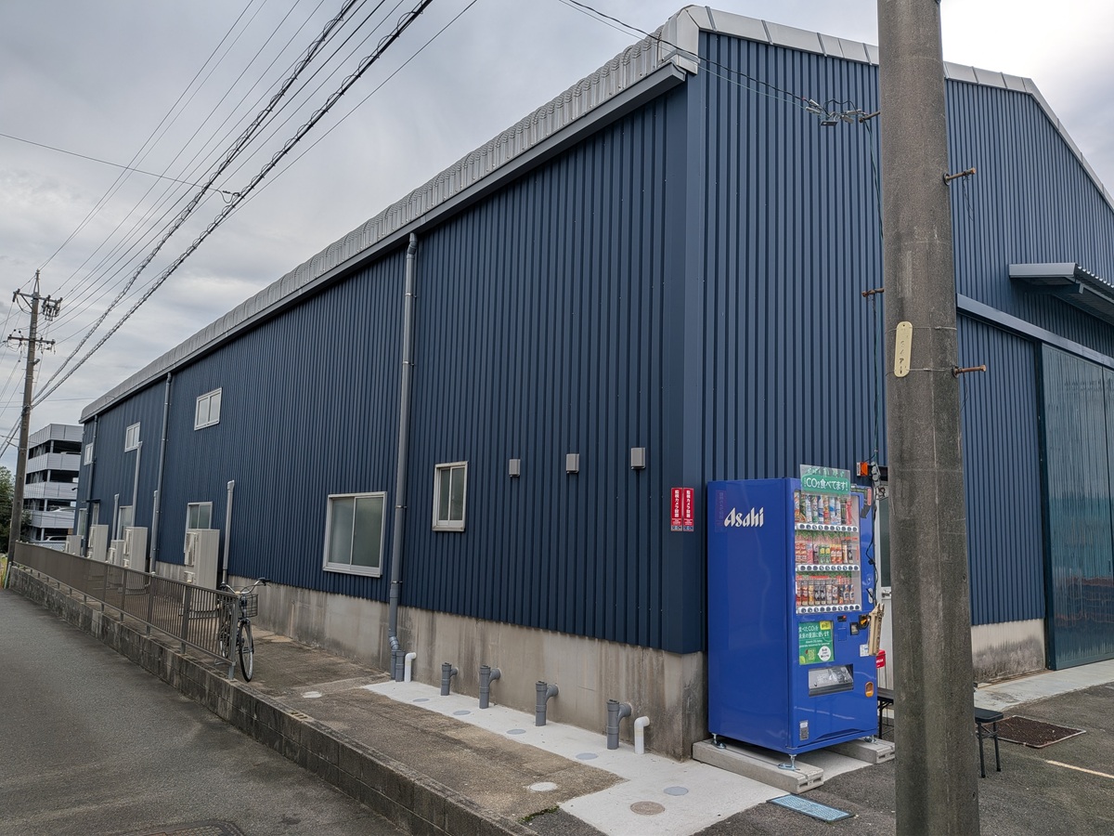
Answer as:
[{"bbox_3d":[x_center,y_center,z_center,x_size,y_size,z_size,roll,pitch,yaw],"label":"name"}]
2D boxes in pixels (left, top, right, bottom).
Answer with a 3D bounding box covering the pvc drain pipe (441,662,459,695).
[{"bbox_3d":[-1.065,2.551,7.546,0.140,0.300,0.100,8,-10,-39],"label":"pvc drain pipe"}]

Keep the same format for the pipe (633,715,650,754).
[{"bbox_3d":[0.612,2.269,5.535,0.120,0.250,0.066,8,-10,-39],"label":"pipe"}]

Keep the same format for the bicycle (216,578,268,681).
[{"bbox_3d":[-3.443,2.199,8.368,0.550,1.050,1.780,7,-10,-34],"label":"bicycle"}]

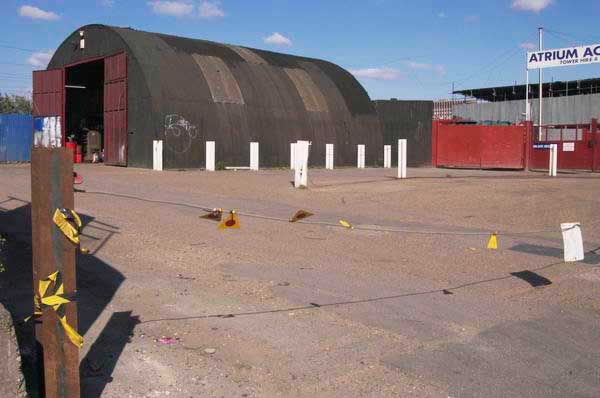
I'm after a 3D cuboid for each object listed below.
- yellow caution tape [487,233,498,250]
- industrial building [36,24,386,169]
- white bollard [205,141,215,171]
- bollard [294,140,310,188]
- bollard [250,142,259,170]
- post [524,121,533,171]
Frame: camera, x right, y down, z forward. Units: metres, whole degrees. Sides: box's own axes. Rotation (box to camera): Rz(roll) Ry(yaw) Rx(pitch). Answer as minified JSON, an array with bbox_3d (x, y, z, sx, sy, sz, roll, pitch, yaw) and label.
[{"bbox_3d":[2.504,0.553,7.800,0.150,0.220,0.140,0,5,0],"label":"yellow caution tape"},{"bbox_3d":[-4.005,-4.305,27.734,12.300,5.450,10.650,-4,7,-45],"label":"industrial building"},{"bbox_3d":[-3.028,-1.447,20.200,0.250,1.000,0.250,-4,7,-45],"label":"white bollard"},{"bbox_3d":[0.044,-0.804,13.800,0.260,1.080,0.250,-4,7,-45],"label":"bollard"},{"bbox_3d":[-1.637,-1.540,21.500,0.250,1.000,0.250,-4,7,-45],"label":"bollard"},{"bbox_3d":[9.516,-2.191,25.000,0.250,2.100,0.250,0,5,0],"label":"post"}]

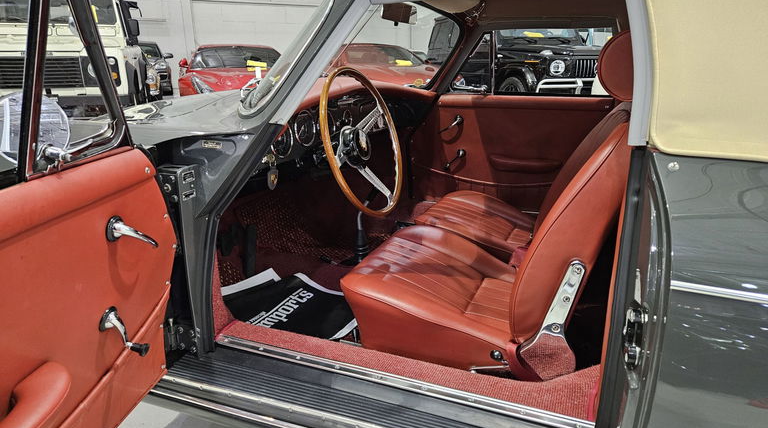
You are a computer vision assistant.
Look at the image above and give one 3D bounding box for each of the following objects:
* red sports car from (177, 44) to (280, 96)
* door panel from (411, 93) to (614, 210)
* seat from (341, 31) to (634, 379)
[{"bbox_3d":[-2.620,-2.351,9.058,1.950,1.280,4.650,-6,18,-20],"label":"red sports car"},{"bbox_3d":[0.511,-0.230,2.192,0.842,0.554,0.099,7,18,21],"label":"door panel"},{"bbox_3d":[0.300,-0.029,1.349,0.772,0.861,0.475,7,18,21],"label":"seat"}]

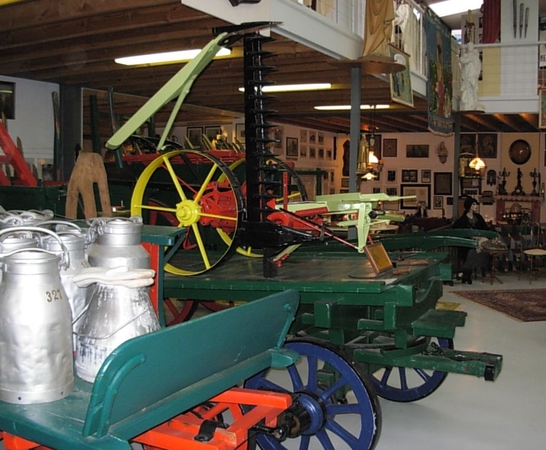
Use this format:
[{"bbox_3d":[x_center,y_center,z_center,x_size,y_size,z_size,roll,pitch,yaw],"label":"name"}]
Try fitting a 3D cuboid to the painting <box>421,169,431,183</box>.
[{"bbox_3d":[3.838,-1.209,16.450,0.234,0.325,0.040,2,5,15],"label":"painting"}]

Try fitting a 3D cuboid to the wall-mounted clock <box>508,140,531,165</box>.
[{"bbox_3d":[5.604,-1.649,14.930,0.479,0.575,0.120,3,5,24],"label":"wall-mounted clock"}]

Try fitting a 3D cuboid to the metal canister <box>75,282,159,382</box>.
[{"bbox_3d":[-0.700,0.463,2.965,0.370,0.410,0.370,0,4,-11],"label":"metal canister"}]

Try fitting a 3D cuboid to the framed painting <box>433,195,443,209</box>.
[{"bbox_3d":[3.973,-0.536,15.784,0.212,0.304,0.030,3,5,24],"label":"framed painting"}]

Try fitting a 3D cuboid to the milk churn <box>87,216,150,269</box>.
[{"bbox_3d":[-0.734,0.242,3.130,0.286,0.547,0.286,1,4,0],"label":"milk churn"}]

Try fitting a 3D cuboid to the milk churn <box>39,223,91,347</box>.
[{"bbox_3d":[-0.956,0.271,3.011,0.262,0.502,0.262,1,4,0],"label":"milk churn"}]

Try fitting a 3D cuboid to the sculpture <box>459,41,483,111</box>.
[{"bbox_3d":[3.345,-2.497,11.100,0.410,1.150,0.370,2,5,17],"label":"sculpture"}]

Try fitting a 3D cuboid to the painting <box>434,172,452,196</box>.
[{"bbox_3d":[4.065,-0.978,15.712,0.417,0.547,0.040,3,5,24],"label":"painting"}]

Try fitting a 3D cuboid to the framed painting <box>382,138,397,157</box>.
[{"bbox_3d":[2.978,-1.946,16.700,0.348,0.459,0.040,2,5,15],"label":"framed painting"}]

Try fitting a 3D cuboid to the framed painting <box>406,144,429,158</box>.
[{"bbox_3d":[3.630,-1.841,16.500,0.549,0.321,0.040,2,5,15],"label":"framed painting"}]

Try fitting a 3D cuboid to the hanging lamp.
[{"bbox_3d":[3.947,-1.373,12.700,0.315,0.740,0.315,1,4,0],"label":"hanging lamp"}]

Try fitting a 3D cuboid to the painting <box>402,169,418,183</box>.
[{"bbox_3d":[3.448,-1.221,16.550,0.382,0.317,0.040,2,5,15],"label":"painting"}]

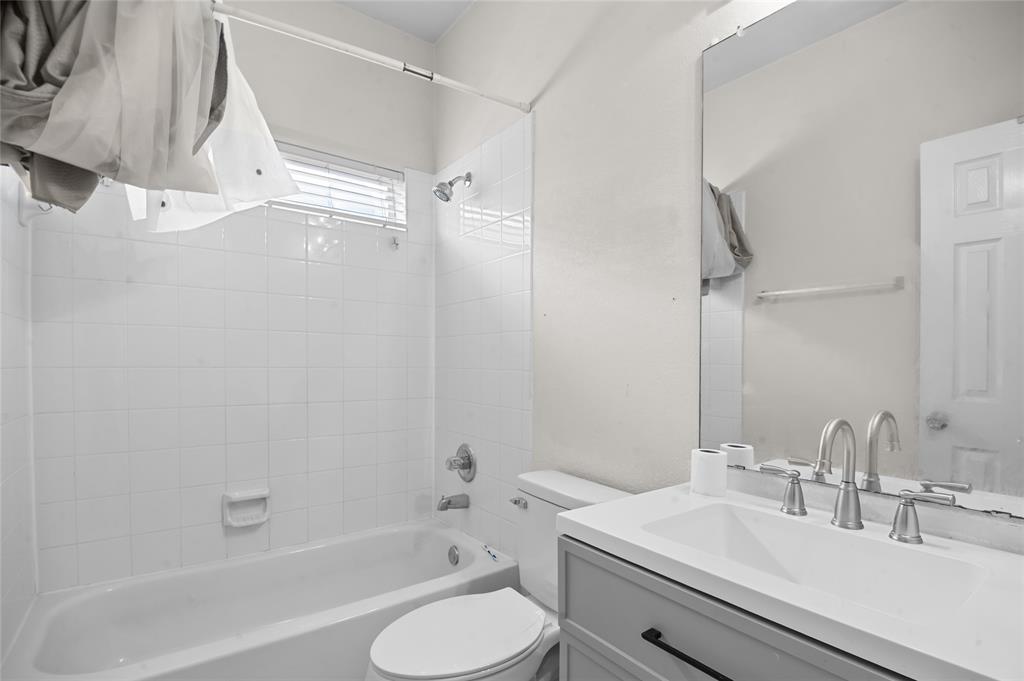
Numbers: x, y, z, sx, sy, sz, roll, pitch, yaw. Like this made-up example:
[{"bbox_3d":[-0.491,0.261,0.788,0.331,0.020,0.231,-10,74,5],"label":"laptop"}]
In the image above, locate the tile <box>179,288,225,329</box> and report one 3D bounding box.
[{"bbox_3d":[-1.214,-0.125,1.777,0.152,0.152,0.009,2,-3,-35],"label":"tile"}]

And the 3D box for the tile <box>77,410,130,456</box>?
[{"bbox_3d":[-1.461,0.329,1.626,0.152,0.152,0.010,1,-2,-35],"label":"tile"}]

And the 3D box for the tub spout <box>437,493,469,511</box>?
[{"bbox_3d":[-0.264,0.727,2.038,0.143,0.073,0.056,2,-3,-35],"label":"tub spout"}]

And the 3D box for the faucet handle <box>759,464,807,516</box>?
[{"bbox_3d":[0.582,0.316,0.968,0.053,0.089,0.094,2,-3,-35],"label":"faucet handle"}]

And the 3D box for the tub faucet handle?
[{"bbox_3d":[-0.246,0.558,2.064,0.087,0.167,0.167,1,-2,-35],"label":"tub faucet handle"}]

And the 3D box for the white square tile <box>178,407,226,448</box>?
[{"bbox_3d":[-1.217,0.340,1.796,0.152,0.152,0.010,1,-2,-35],"label":"white square tile"}]

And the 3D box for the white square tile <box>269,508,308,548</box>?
[{"bbox_3d":[-0.961,0.811,1.963,0.152,0.152,0.010,1,-2,-35],"label":"white square tile"}]

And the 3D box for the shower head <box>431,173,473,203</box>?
[{"bbox_3d":[-0.275,-0.710,2.076,0.175,0.160,0.080,2,-3,-35],"label":"shower head"}]

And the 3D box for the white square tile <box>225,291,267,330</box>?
[{"bbox_3d":[-1.101,-0.124,1.890,0.152,0.152,0.010,1,-2,-35],"label":"white square tile"}]

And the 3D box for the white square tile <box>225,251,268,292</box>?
[{"bbox_3d":[-1.090,-0.278,1.860,0.152,0.152,0.009,2,-3,-35],"label":"white square tile"}]

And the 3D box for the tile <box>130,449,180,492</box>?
[{"bbox_3d":[-1.333,0.486,1.700,0.152,0.152,0.009,2,-3,-35],"label":"tile"}]

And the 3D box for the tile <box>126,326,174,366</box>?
[{"bbox_3d":[-1.345,0.022,1.692,0.152,0.152,0.009,2,-3,-35],"label":"tile"}]

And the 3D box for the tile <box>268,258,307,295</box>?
[{"bbox_3d":[-0.977,-0.277,1.982,0.152,0.152,0.010,1,-2,-35],"label":"tile"}]

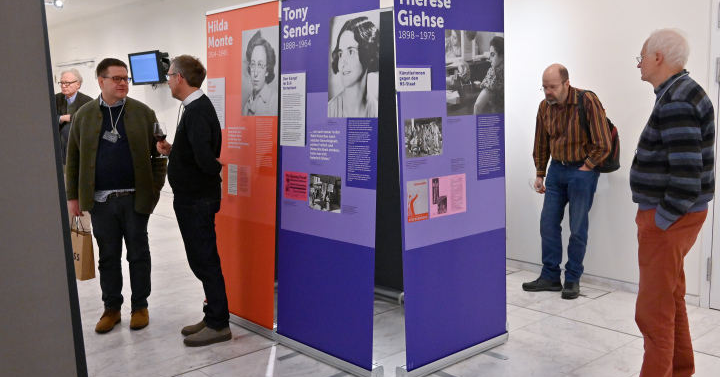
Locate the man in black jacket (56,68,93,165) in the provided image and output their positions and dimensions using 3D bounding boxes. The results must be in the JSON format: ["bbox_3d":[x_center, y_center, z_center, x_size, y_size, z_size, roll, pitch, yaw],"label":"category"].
[{"bbox_3d":[-2.679,-0.234,6.510,0.520,1.807,0.380,0,7,6],"label":"man in black jacket"}]

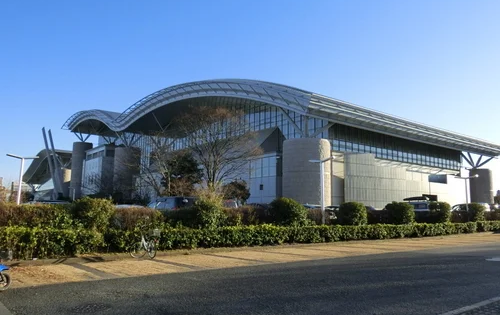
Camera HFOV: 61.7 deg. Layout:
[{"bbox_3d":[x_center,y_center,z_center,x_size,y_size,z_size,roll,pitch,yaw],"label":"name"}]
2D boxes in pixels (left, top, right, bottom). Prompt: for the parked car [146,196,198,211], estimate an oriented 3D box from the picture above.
[{"bbox_3d":[-4.545,3.283,24.181,1.600,1.850,3.900,6,-10,-39],"label":"parked car"}]

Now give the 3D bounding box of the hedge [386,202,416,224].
[{"bbox_3d":[11.057,4.247,30.879,1.950,1.850,1.800,6,-10,-39],"label":"hedge"}]

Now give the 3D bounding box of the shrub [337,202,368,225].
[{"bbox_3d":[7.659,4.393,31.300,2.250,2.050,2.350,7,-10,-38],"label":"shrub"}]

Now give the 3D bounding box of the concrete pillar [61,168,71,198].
[{"bbox_3d":[-43.046,8.336,98.000,3.000,11.600,3.000,7,-11,-39],"label":"concrete pillar"}]

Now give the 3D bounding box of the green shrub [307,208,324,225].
[{"bbox_3d":[4.022,3.736,25.722,1.200,1.200,1.100,6,-10,-39],"label":"green shrub"}]

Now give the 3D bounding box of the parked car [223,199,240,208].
[{"bbox_3d":[-2.332,3.450,25.782,1.550,1.600,3.600,6,-10,-39],"label":"parked car"}]

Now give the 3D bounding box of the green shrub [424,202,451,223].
[{"bbox_3d":[15.560,4.645,34.579,1.900,1.850,1.800,6,-10,-39],"label":"green shrub"}]

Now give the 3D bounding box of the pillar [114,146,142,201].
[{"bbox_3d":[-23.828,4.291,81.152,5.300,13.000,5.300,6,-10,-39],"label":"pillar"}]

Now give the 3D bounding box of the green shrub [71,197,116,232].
[{"bbox_3d":[-6.314,2.391,16.792,1.650,1.650,1.500,6,-10,-39],"label":"green shrub"}]

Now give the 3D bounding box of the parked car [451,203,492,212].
[{"bbox_3d":[26.845,6.319,51.000,1.750,1.600,4.500,7,-10,-39],"label":"parked car"}]

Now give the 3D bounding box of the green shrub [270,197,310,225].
[{"bbox_3d":[2.565,3.636,27.200,2.400,2.200,2.600,0,-8,0],"label":"green shrub"}]

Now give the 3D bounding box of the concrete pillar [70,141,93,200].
[{"bbox_3d":[-26.548,3.386,66.000,3.000,12.000,3.000,7,-11,-39],"label":"concrete pillar"}]

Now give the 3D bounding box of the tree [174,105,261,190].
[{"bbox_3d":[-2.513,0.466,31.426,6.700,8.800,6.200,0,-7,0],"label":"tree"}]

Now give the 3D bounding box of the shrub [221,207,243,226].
[{"bbox_3d":[-1.073,3.648,24.300,1.300,1.600,1.350,7,-10,-38],"label":"shrub"}]

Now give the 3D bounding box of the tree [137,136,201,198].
[{"bbox_3d":[-7.588,1.885,39.000,6.000,8.200,6.200,7,-11,-39],"label":"tree"}]

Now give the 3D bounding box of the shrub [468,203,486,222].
[{"bbox_3d":[21.115,5.107,38.879,1.700,1.850,1.600,6,-10,-39],"label":"shrub"}]

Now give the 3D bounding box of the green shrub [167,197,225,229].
[{"bbox_3d":[-2.966,3.201,22.800,2.000,2.150,2.700,7,-10,-38],"label":"green shrub"}]

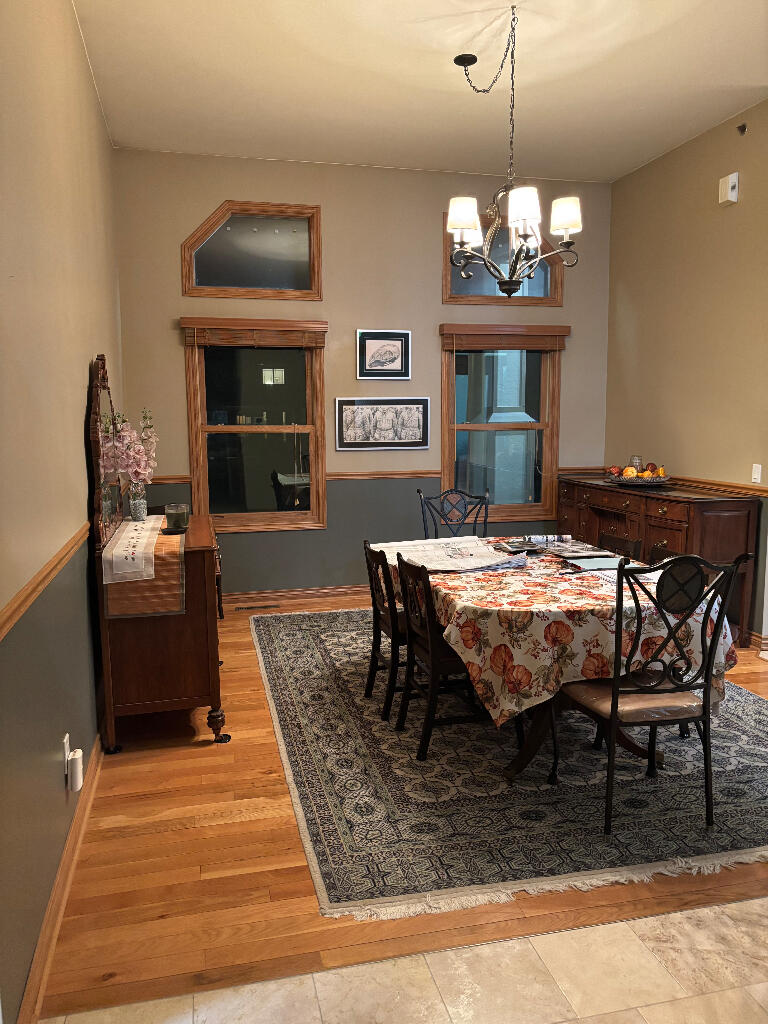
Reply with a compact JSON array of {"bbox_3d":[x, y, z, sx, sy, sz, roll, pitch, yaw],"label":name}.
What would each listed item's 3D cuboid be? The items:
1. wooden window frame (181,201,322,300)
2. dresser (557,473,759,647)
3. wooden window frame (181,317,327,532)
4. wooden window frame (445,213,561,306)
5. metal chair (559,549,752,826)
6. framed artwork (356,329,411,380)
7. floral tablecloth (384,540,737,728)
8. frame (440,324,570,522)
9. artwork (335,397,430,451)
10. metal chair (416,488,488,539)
[{"bbox_3d":[-0.969,-1.945,5.717,1.034,0.697,0.060,-2,8,-13],"label":"wooden window frame"},{"bbox_3d":[1.878,0.277,5.563,0.490,0.945,1.780,-2,8,-13],"label":"dresser"},{"bbox_3d":[-0.953,-0.631,5.834,1.087,1.592,0.120,-2,8,-13],"label":"wooden window frame"},{"bbox_3d":[0.957,-2.001,6.132,1.021,0.686,0.070,-2,8,-13],"label":"wooden window frame"},{"bbox_3d":[0.953,0.609,2.822,0.490,1.015,0.530,-2,8,-10],"label":"metal chair"},{"bbox_3d":[0.006,-1.218,5.987,0.432,0.379,0.025,-2,8,-13],"label":"framed artwork"},{"bbox_3d":[0.693,0.467,3.664,1.240,0.445,1.640,-2,8,-13],"label":"floral tablecloth"},{"bbox_3d":[0.968,-0.700,6.286,1.080,1.593,0.120,-2,8,-13],"label":"frame"},{"bbox_3d":[0.004,-0.695,6.119,0.766,0.418,0.025,-2,8,-13],"label":"artwork"},{"bbox_3d":[0.481,0.331,4.891,0.490,1.015,0.530,-1,8,-5],"label":"metal chair"}]

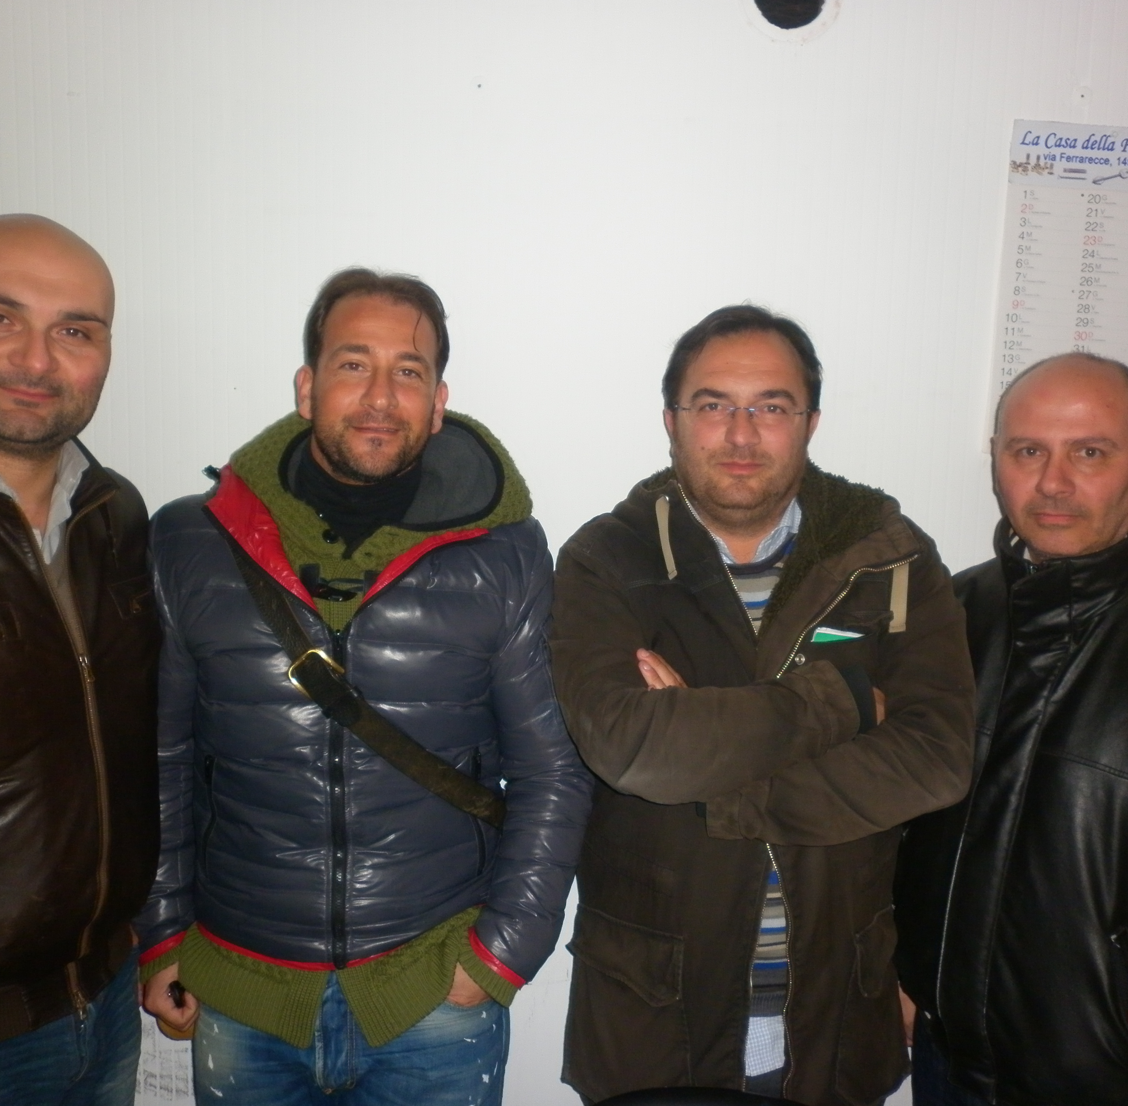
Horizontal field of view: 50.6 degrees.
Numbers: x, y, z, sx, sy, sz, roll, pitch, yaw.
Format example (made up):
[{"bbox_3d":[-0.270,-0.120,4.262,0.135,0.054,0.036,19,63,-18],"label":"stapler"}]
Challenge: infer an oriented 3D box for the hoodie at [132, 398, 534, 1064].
[{"bbox_3d":[-0.250,0.195,1.435,0.500,0.730,0.300,1,8,-5],"label":"hoodie"}]

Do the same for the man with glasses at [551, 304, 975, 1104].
[{"bbox_3d":[0.212,0.600,1.475,0.520,1.750,0.410,2,8,2],"label":"man with glasses"}]

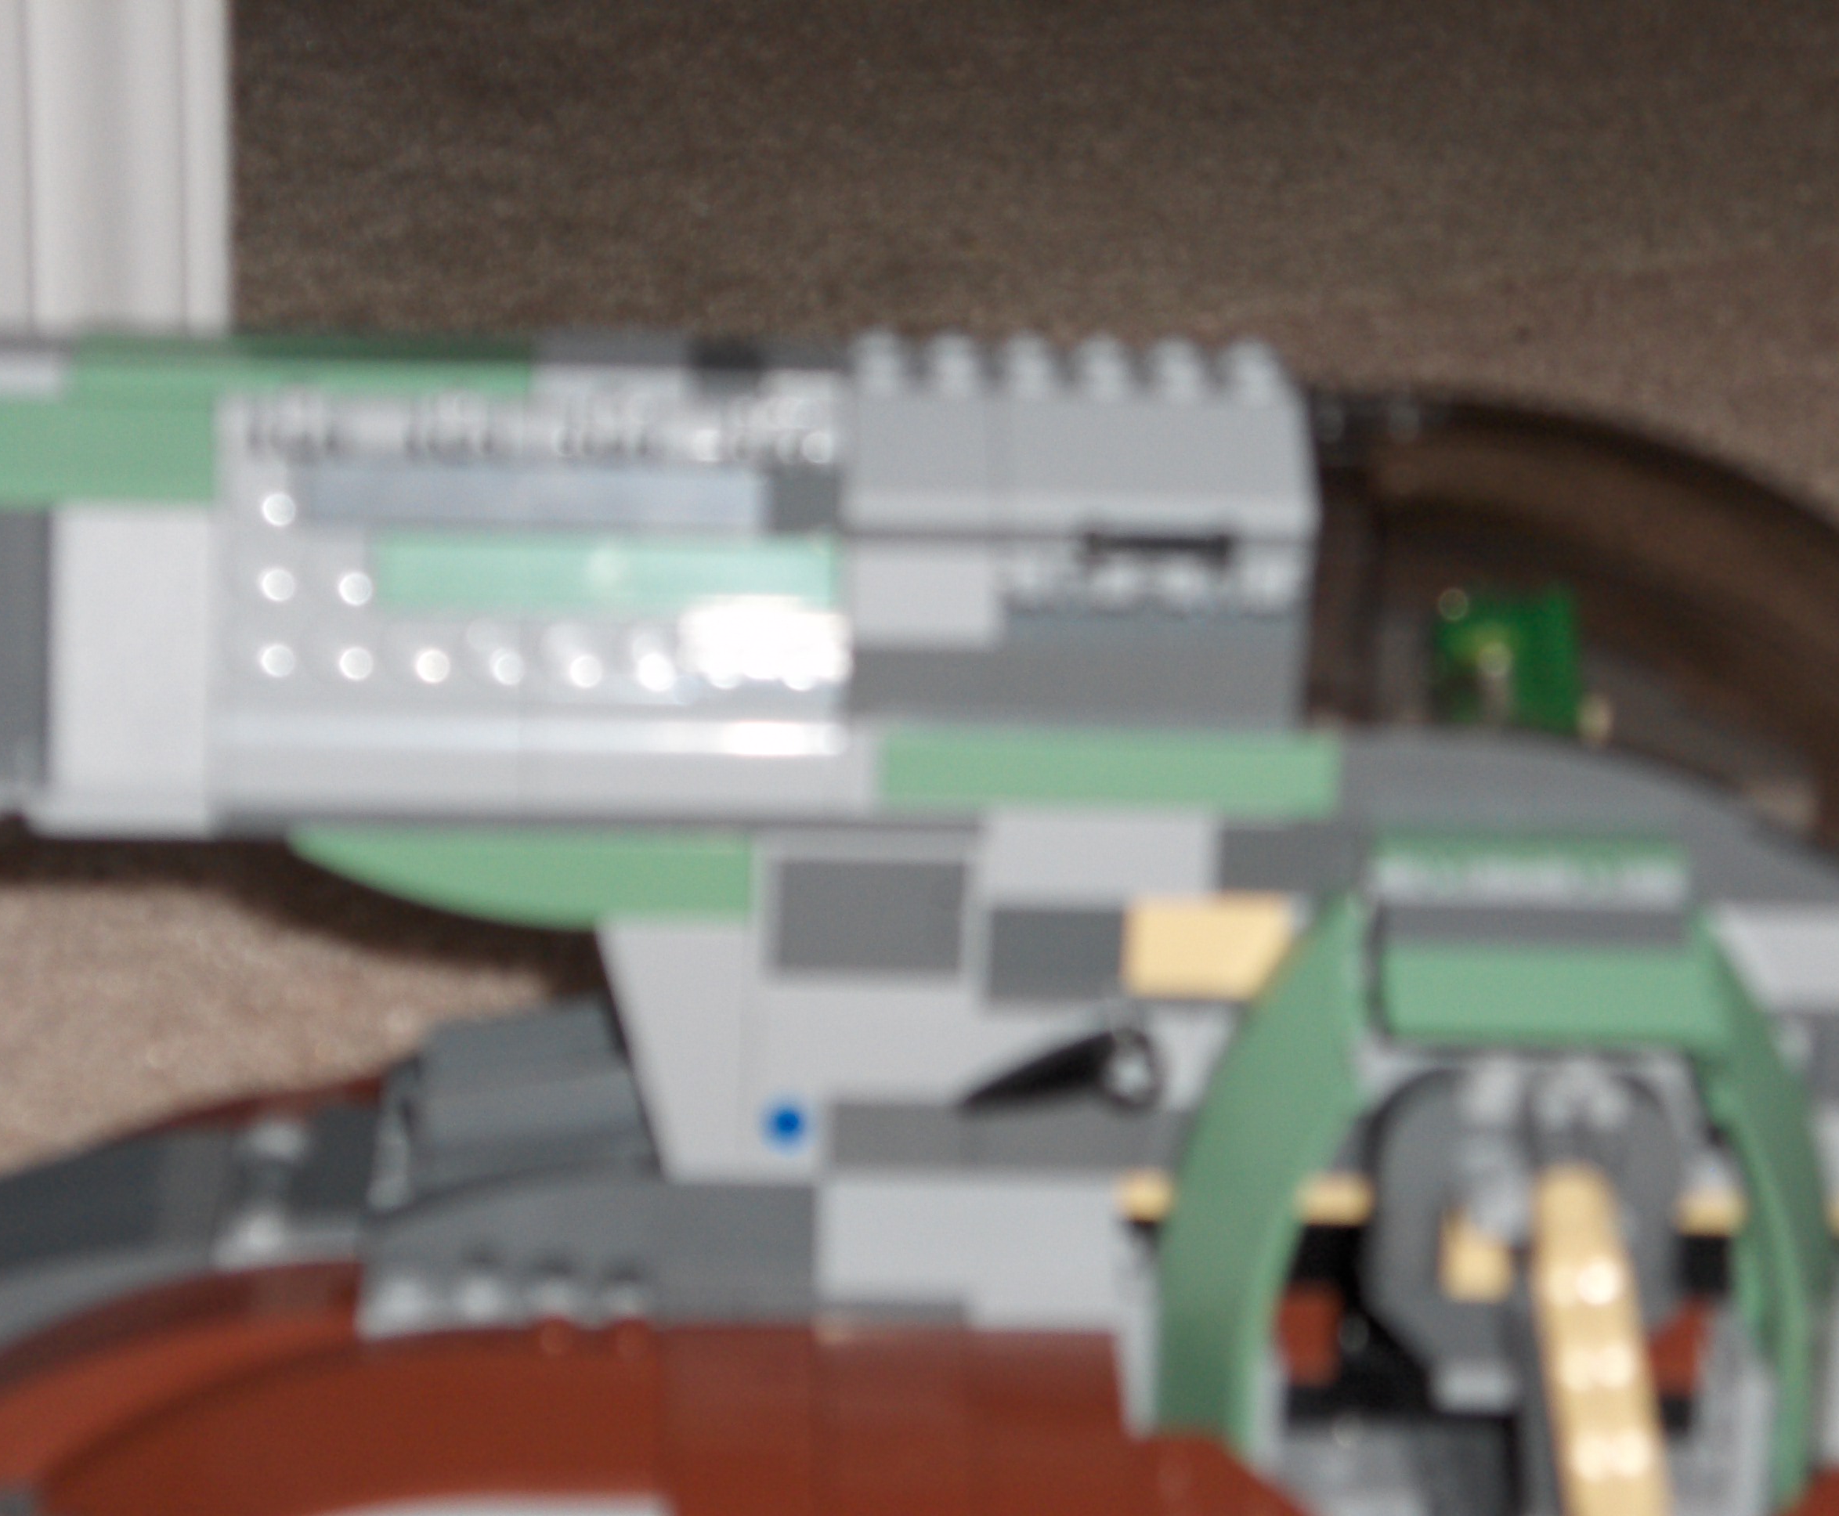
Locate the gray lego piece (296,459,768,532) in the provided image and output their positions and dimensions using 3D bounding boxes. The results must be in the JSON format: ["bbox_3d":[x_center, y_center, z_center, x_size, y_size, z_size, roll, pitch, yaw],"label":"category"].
[{"bbox_3d":[-0.040,-0.027,0.449,0.048,0.008,0.003,1,3,0],"label":"gray lego piece"}]

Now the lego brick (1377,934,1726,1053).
[{"bbox_3d":[0.063,0.023,0.432,0.034,0.009,0.009,1,6,0],"label":"lego brick"}]

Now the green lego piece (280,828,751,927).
[{"bbox_3d":[-0.041,0.012,0.455,0.048,0.010,0.009,1,5,0],"label":"green lego piece"}]

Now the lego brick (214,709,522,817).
[{"bbox_3d":[-0.057,0.000,0.451,0.032,0.010,0.008,1,4,0],"label":"lego brick"}]

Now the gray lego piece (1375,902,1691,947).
[{"bbox_3d":[0.064,0.016,0.452,0.032,0.004,0.009,1,21,0],"label":"gray lego piece"}]

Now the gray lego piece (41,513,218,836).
[{"bbox_3d":[-0.082,-0.009,0.451,0.017,0.034,0.008,1,4,0],"label":"gray lego piece"}]

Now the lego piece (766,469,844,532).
[{"bbox_3d":[-0.012,-0.027,0.450,0.008,0.008,0.004,1,7,0],"label":"lego piece"}]

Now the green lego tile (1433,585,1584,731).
[{"bbox_3d":[0.065,-0.011,0.482,0.016,0.016,0.003,2,13,0],"label":"green lego tile"}]

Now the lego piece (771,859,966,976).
[{"bbox_3d":[-0.005,0.016,0.461,0.020,0.012,0.009,1,21,0],"label":"lego piece"}]

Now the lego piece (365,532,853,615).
[{"bbox_3d":[-0.033,-0.018,0.449,0.048,0.008,0.003,1,3,0],"label":"lego piece"}]

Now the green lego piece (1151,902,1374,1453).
[{"bbox_3d":[0.034,0.041,0.436,0.021,0.056,0.016,1,5,0],"label":"green lego piece"}]

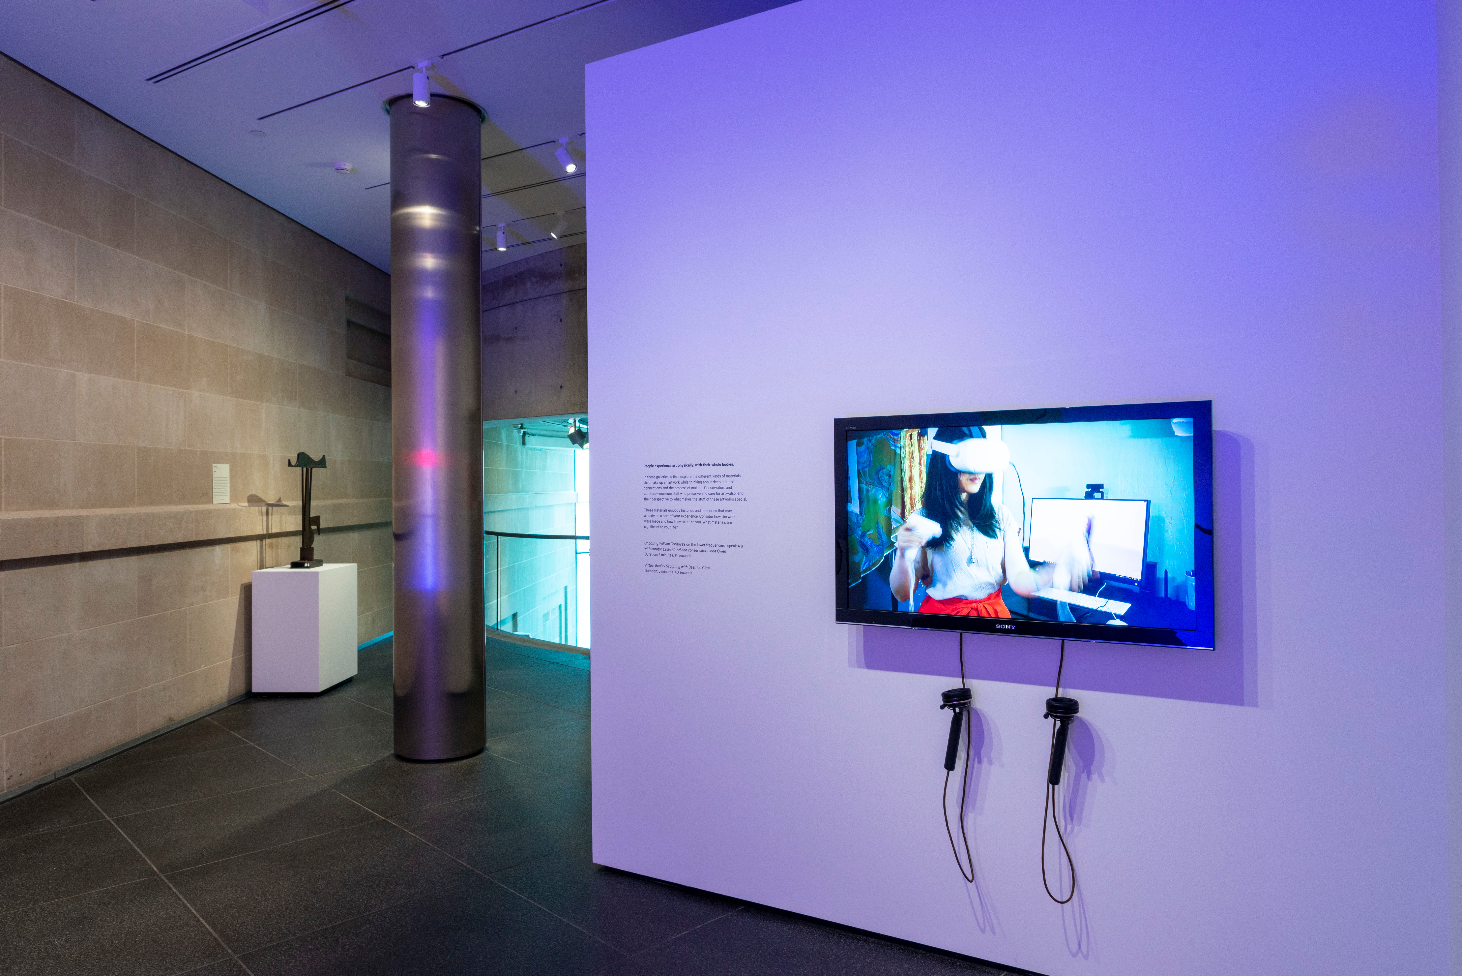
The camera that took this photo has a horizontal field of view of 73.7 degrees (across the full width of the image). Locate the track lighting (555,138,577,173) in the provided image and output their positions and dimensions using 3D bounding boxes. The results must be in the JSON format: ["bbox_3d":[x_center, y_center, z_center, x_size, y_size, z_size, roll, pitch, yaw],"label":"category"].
[{"bbox_3d":[-1.010,-2.032,5.970,0.153,0.222,0.080,0,0,38],"label":"track lighting"}]

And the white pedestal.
[{"bbox_3d":[-3.218,1.065,7.412,0.486,0.917,0.704,0,0,1],"label":"white pedestal"}]

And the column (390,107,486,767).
[{"bbox_3d":[-1.690,-0.320,5.638,0.506,3.660,0.506,0,0,-17],"label":"column"}]

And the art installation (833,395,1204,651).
[{"bbox_3d":[0.834,0.104,2.919,1.106,0.664,0.080,0,0,31],"label":"art installation"}]

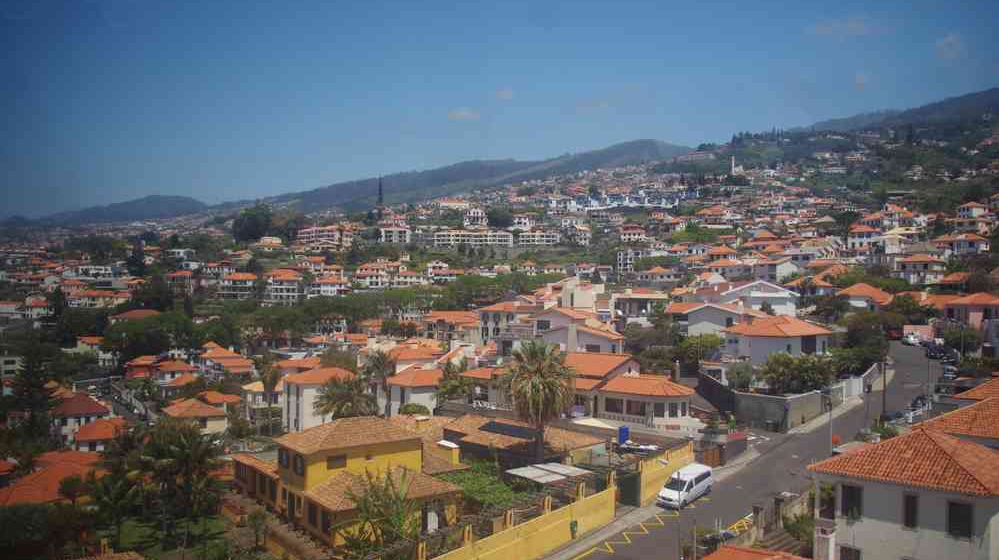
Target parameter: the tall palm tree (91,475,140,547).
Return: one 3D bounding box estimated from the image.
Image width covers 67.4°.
[{"bbox_3d":[-30.750,18.540,60.000,4.000,5.900,3.800,-1,2,-27],"label":"tall palm tree"}]

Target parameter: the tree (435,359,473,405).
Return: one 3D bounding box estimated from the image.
[{"bbox_3d":[-4.962,11.170,80.809,4.100,5.244,4.100,0,4,-4],"label":"tree"}]

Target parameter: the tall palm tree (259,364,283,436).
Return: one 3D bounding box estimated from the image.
[{"bbox_3d":[-29.950,15.630,98.000,3.100,9.300,3.100,1,2,0],"label":"tall palm tree"}]

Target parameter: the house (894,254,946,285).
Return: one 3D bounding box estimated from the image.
[{"bbox_3d":[113.241,-2.831,202.000,12.500,8.500,10.500,1,0,12],"label":"house"}]

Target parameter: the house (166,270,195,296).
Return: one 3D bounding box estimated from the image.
[{"bbox_3d":[-121.350,1.140,285.000,8.500,9.600,7.500,1,2,21],"label":"house"}]

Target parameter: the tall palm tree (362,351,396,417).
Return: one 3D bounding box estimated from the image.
[{"bbox_3d":[-12.183,11.226,76.704,3.500,8.298,3.500,-1,4,-9],"label":"tall palm tree"}]

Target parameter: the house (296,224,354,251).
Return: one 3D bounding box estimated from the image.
[{"bbox_3d":[-107.763,-26.321,464.000,34.000,16.500,15.000,1,0,3],"label":"house"}]

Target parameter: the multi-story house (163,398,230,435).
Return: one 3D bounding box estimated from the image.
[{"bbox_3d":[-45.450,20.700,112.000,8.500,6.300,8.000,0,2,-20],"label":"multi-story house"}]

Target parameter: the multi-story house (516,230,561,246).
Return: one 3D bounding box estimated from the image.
[{"bbox_3d":[25.200,-26.775,472.000,27.500,9.800,11.000,0,4,0],"label":"multi-story house"}]

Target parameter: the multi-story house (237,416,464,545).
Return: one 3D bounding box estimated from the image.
[{"bbox_3d":[-12.290,14.275,60.322,10.800,6.500,16.200,-3,5,-38],"label":"multi-story house"}]

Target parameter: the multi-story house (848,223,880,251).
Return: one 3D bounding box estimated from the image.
[{"bbox_3d":[114.002,-13.274,234.000,9.300,8.600,9.500,1,0,14],"label":"multi-story house"}]

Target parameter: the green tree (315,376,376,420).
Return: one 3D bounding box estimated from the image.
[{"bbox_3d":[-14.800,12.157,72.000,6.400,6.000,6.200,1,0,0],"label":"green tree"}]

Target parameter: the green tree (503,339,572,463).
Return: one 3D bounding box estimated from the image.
[{"bbox_3d":[3.259,10.354,62.597,6.000,11.024,6.000,0,4,3],"label":"green tree"}]

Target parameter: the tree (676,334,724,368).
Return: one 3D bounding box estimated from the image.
[{"bbox_3d":[24.150,8.470,90.000,5.600,4.100,5.000,1,2,15],"label":"tree"}]

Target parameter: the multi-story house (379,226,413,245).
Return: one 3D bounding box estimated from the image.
[{"bbox_3d":[-66.353,-28.392,478.000,20.000,12.000,13.000,1,0,-6],"label":"multi-story house"}]

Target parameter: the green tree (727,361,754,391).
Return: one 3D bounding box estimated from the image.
[{"bbox_3d":[24.930,10.086,77.500,2.900,3.200,2.800,1,0,0],"label":"green tree"}]

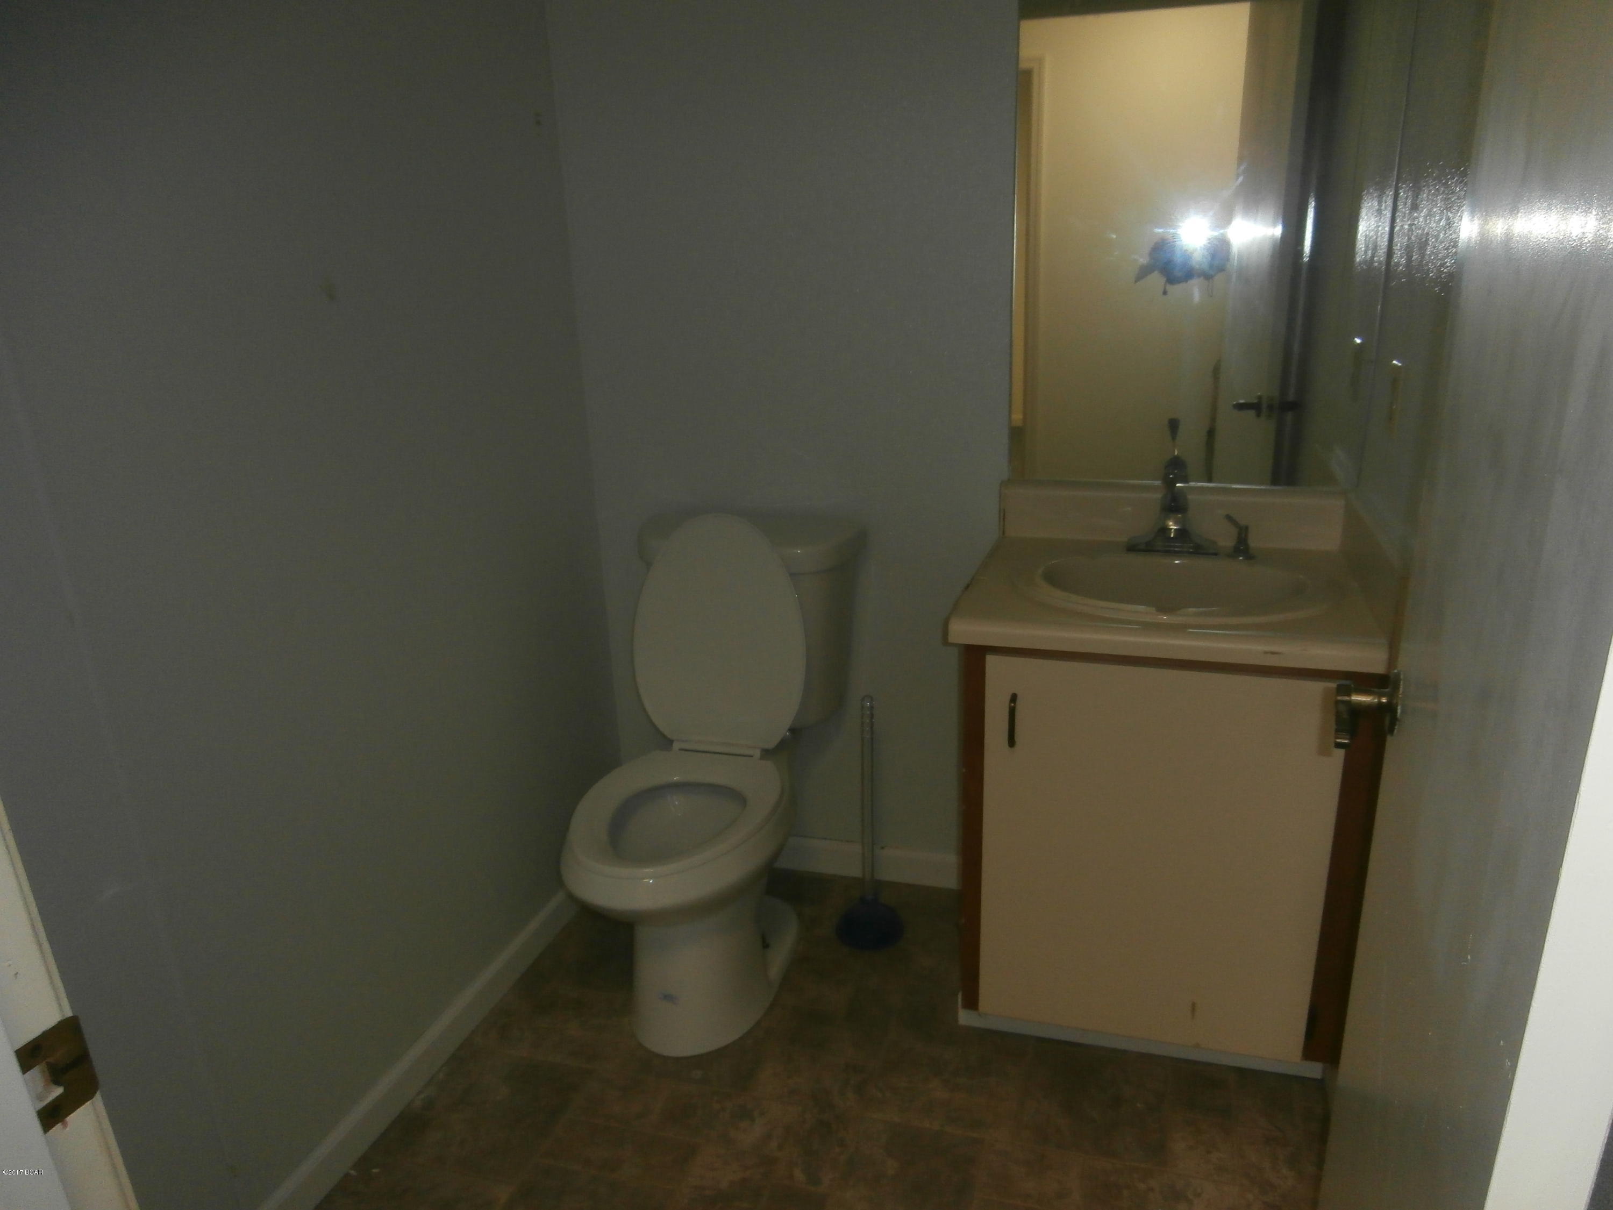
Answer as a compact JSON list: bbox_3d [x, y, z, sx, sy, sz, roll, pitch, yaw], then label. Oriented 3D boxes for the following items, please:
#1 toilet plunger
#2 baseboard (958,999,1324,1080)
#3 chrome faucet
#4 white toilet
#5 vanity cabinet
[{"bbox_3d":[0.120,0.413,2.195,0.143,0.520,0.143,-2,18,1],"label":"toilet plunger"},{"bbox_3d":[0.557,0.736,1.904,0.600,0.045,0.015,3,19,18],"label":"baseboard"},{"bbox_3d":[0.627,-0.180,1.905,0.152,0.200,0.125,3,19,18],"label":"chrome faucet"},{"bbox_3d":[-0.192,0.301,2.076,0.465,0.830,0.700,3,19,18],"label":"white toilet"},{"bbox_3d":[0.615,0.344,1.961,0.600,0.710,0.460,3,19,18],"label":"vanity cabinet"}]

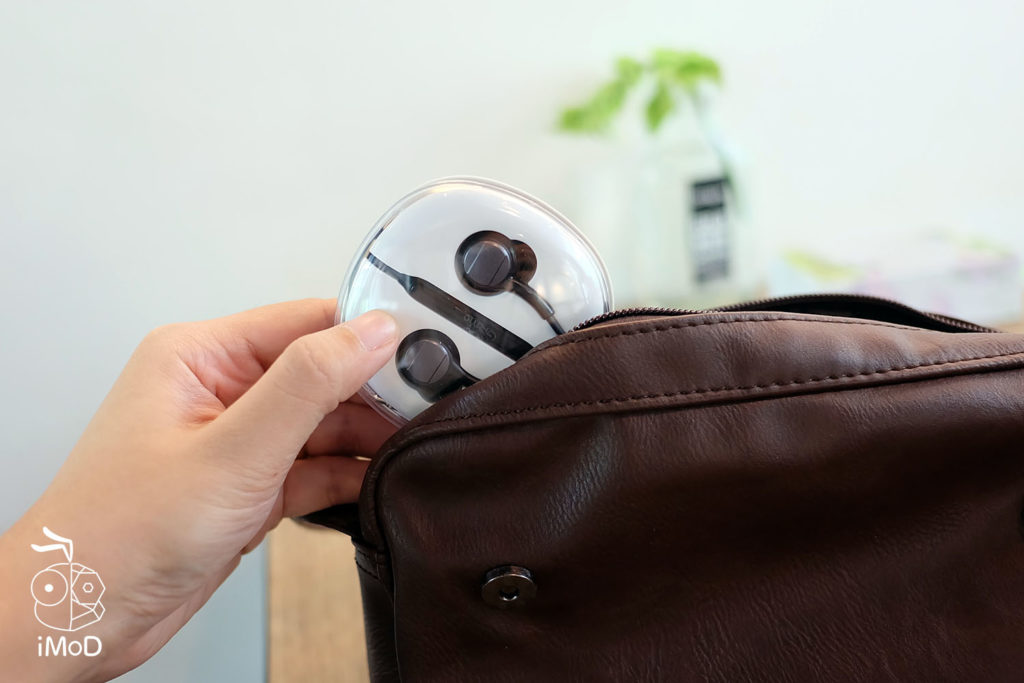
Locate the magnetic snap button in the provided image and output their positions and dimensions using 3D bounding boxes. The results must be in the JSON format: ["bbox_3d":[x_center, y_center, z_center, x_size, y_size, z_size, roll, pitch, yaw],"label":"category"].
[{"bbox_3d":[-0.001,0.062,0.194,0.014,0.014,0.004,-2,37,-2],"label":"magnetic snap button"}]

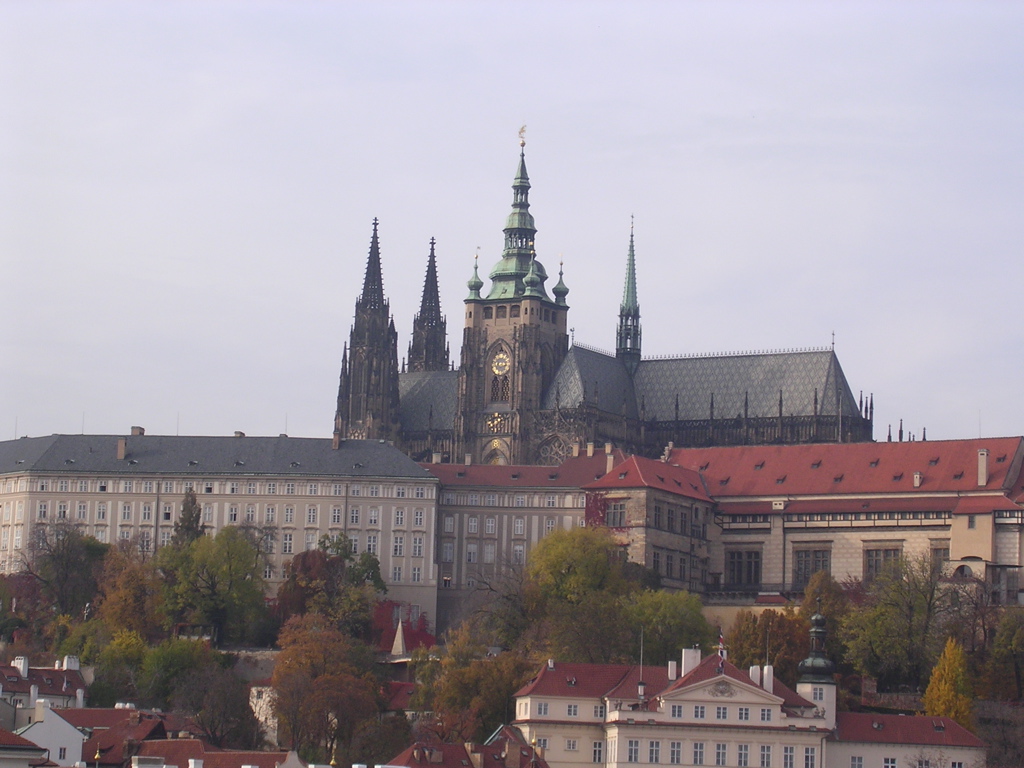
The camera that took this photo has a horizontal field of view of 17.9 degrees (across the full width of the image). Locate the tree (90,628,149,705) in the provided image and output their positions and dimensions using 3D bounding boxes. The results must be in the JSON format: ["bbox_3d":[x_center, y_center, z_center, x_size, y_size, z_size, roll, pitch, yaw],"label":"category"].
[{"bbox_3d":[-64.940,46.910,538.400,9.340,12.940,8.590,2,-8,0],"label":"tree"}]

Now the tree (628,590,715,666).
[{"bbox_3d":[25.206,39.847,517.871,13.700,13.990,13.000,2,-8,0],"label":"tree"}]

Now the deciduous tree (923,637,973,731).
[{"bbox_3d":[65.680,45.470,490.760,7.330,14.820,6.750,2,-8,0],"label":"deciduous tree"}]

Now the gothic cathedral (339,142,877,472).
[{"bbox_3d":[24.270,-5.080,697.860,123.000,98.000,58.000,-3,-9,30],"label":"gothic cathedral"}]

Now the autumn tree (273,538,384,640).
[{"bbox_3d":[-33.000,36.980,588.410,19.280,19.520,17.740,2,-8,0],"label":"autumn tree"}]

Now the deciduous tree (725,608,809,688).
[{"bbox_3d":[39.545,42.014,507.512,13.100,14.020,11.800,2,-8,0],"label":"deciduous tree"}]

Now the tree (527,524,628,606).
[{"bbox_3d":[11.780,33.350,585.100,18.450,15.430,16.980,2,-8,0],"label":"tree"}]

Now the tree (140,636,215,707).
[{"bbox_3d":[-55.340,47.650,538.340,12.560,11.780,11.550,2,-8,0],"label":"tree"}]

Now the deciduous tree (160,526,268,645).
[{"bbox_3d":[-50.075,33.729,542.670,18.000,20.030,16.200,2,-8,0],"label":"deciduous tree"}]

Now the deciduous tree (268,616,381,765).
[{"bbox_3d":[-29.570,47.870,513.190,16.580,23.110,15.250,2,-8,0],"label":"deciduous tree"}]

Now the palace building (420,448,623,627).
[{"bbox_3d":[2.200,29.340,621.970,35.000,35.000,16.500,0,-8,12],"label":"palace building"}]

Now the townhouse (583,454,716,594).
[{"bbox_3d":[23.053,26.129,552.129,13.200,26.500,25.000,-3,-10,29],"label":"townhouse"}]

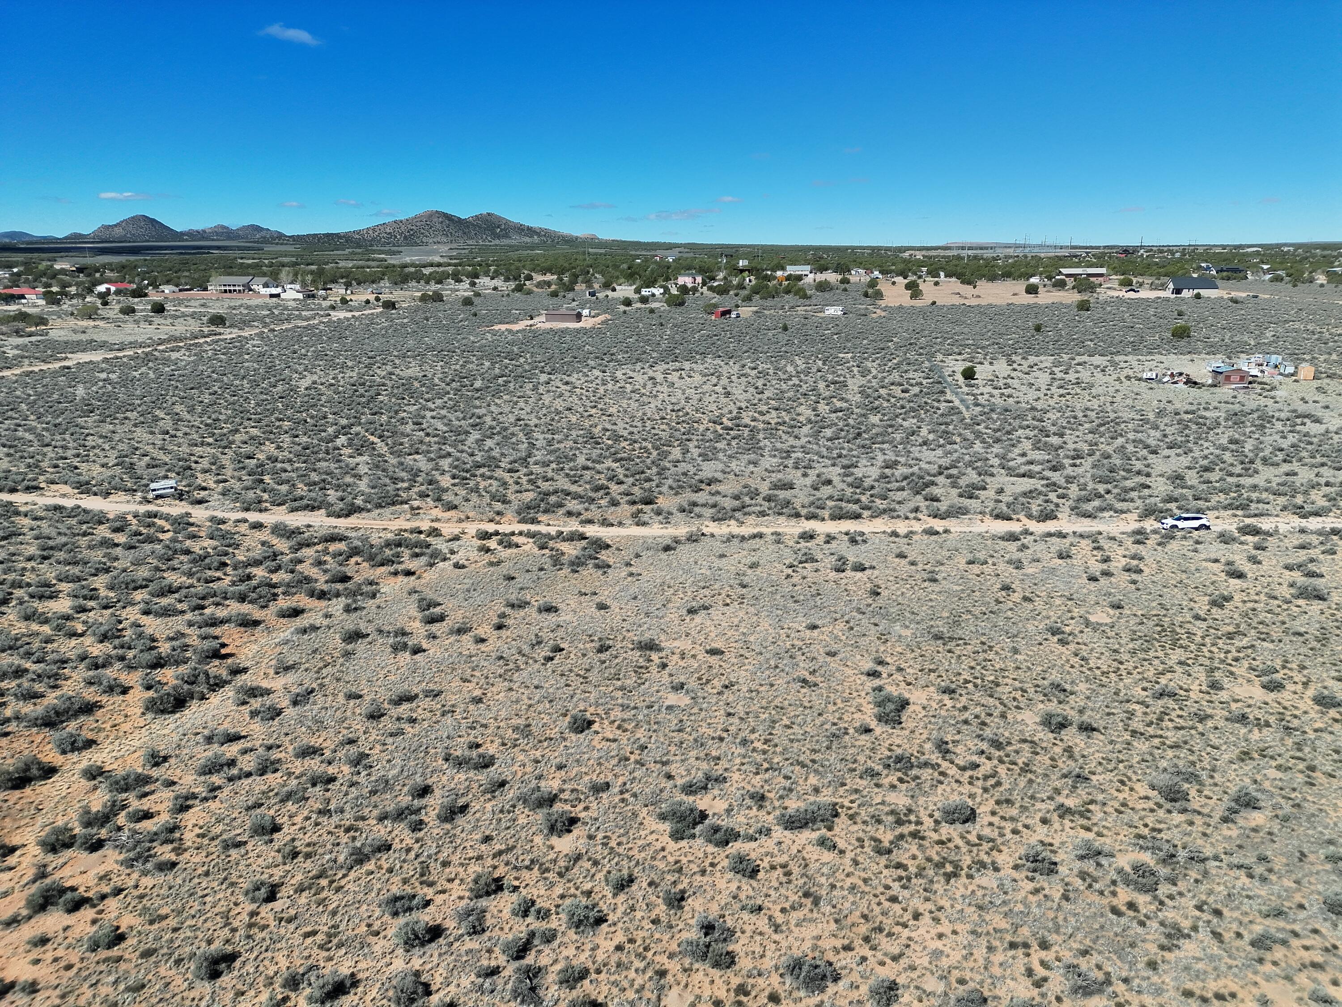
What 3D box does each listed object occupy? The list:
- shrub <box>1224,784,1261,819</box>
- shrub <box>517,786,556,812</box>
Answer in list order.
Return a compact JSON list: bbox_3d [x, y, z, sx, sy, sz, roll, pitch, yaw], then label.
[{"bbox_3d":[30.997,15.842,50.314,1.647,1.050,1.811,11,19,34],"label":"shrub"},{"bbox_3d":[-6.768,14.958,47.294,1.954,0.728,1.896,0,16,0],"label":"shrub"}]

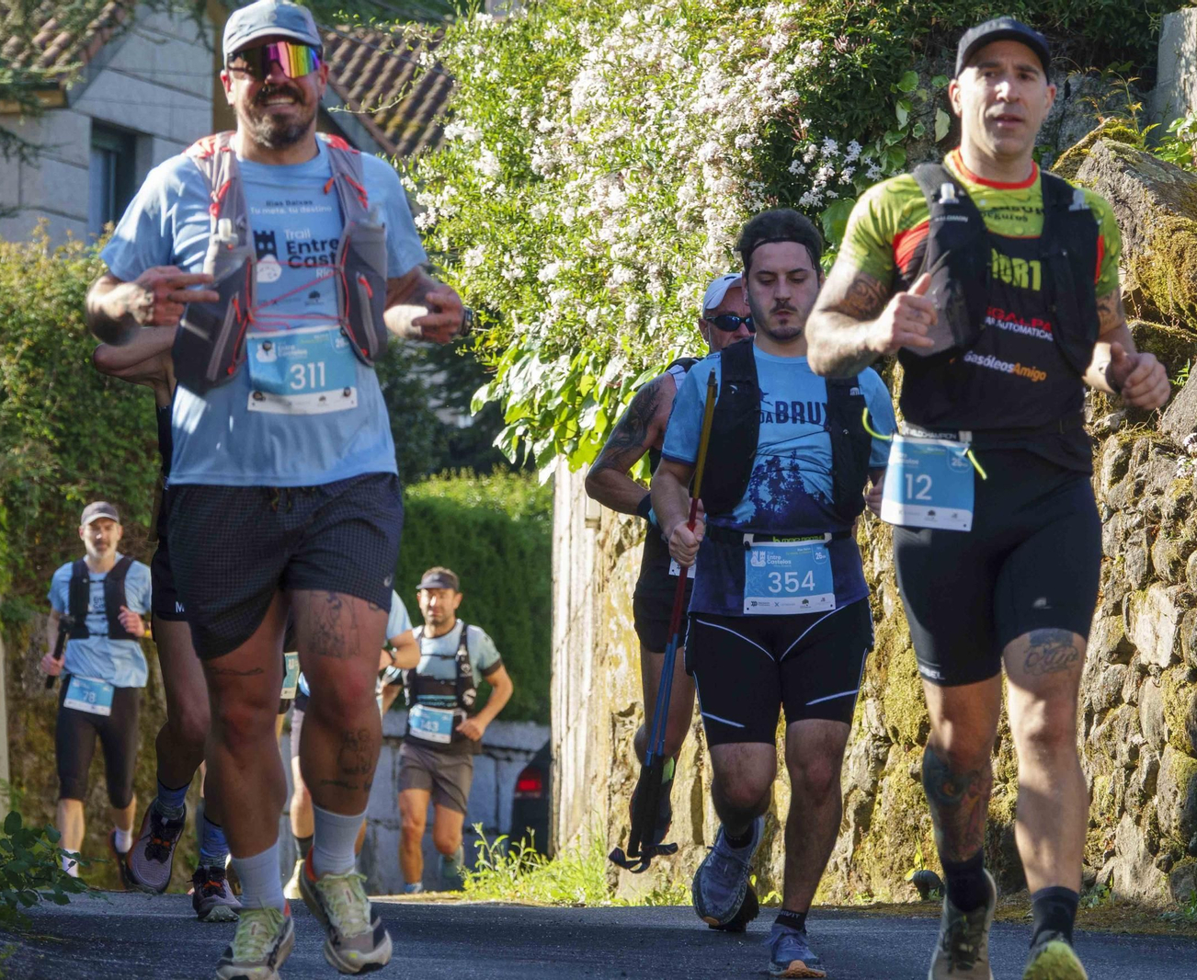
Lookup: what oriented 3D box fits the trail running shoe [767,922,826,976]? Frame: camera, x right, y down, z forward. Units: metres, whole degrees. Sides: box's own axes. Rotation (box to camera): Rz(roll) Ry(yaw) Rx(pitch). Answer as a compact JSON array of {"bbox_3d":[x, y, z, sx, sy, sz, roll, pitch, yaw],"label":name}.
[{"bbox_3d":[0.432,1.007,21.300,0.112,0.120,0.295,0,0,-9],"label":"trail running shoe"}]

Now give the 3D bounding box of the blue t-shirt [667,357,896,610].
[{"bbox_3d":[0.399,-0.018,21.400,0.500,0.580,0.300,0,3,-2],"label":"blue t-shirt"}]

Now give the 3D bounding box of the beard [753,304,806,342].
[{"bbox_3d":[0.394,-0.365,21.100,0.118,0.085,0.075,0,-1,0],"label":"beard"}]

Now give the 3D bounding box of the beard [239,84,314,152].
[{"bbox_3d":[-0.577,-0.669,17.450,0.140,0.118,0.095,0,-1,-6],"label":"beard"}]

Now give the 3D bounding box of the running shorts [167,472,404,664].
[{"bbox_3d":[-0.566,0.129,17.550,0.420,0.370,0.340,0,-1,-6],"label":"running shorts"}]

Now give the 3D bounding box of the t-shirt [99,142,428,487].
[{"bbox_3d":[-0.604,-0.319,17.550,0.570,0.630,0.310,0,1,-11],"label":"t-shirt"}]

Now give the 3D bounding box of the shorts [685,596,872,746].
[{"bbox_3d":[0.395,0.373,21.200,0.405,0.360,0.310,0,-1,-2],"label":"shorts"}]

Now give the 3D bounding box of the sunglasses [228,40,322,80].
[{"bbox_3d":[-0.582,-0.773,17.500,0.158,0.062,0.160,0,0,3],"label":"sunglasses"}]

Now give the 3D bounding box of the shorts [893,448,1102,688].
[{"bbox_3d":[0.705,0.132,17.150,0.370,0.440,0.340,0,0,-2],"label":"shorts"}]

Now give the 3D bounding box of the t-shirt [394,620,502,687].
[{"bbox_3d":[-0.653,0.829,42.000,0.480,0.520,0.290,1,4,14],"label":"t-shirt"}]

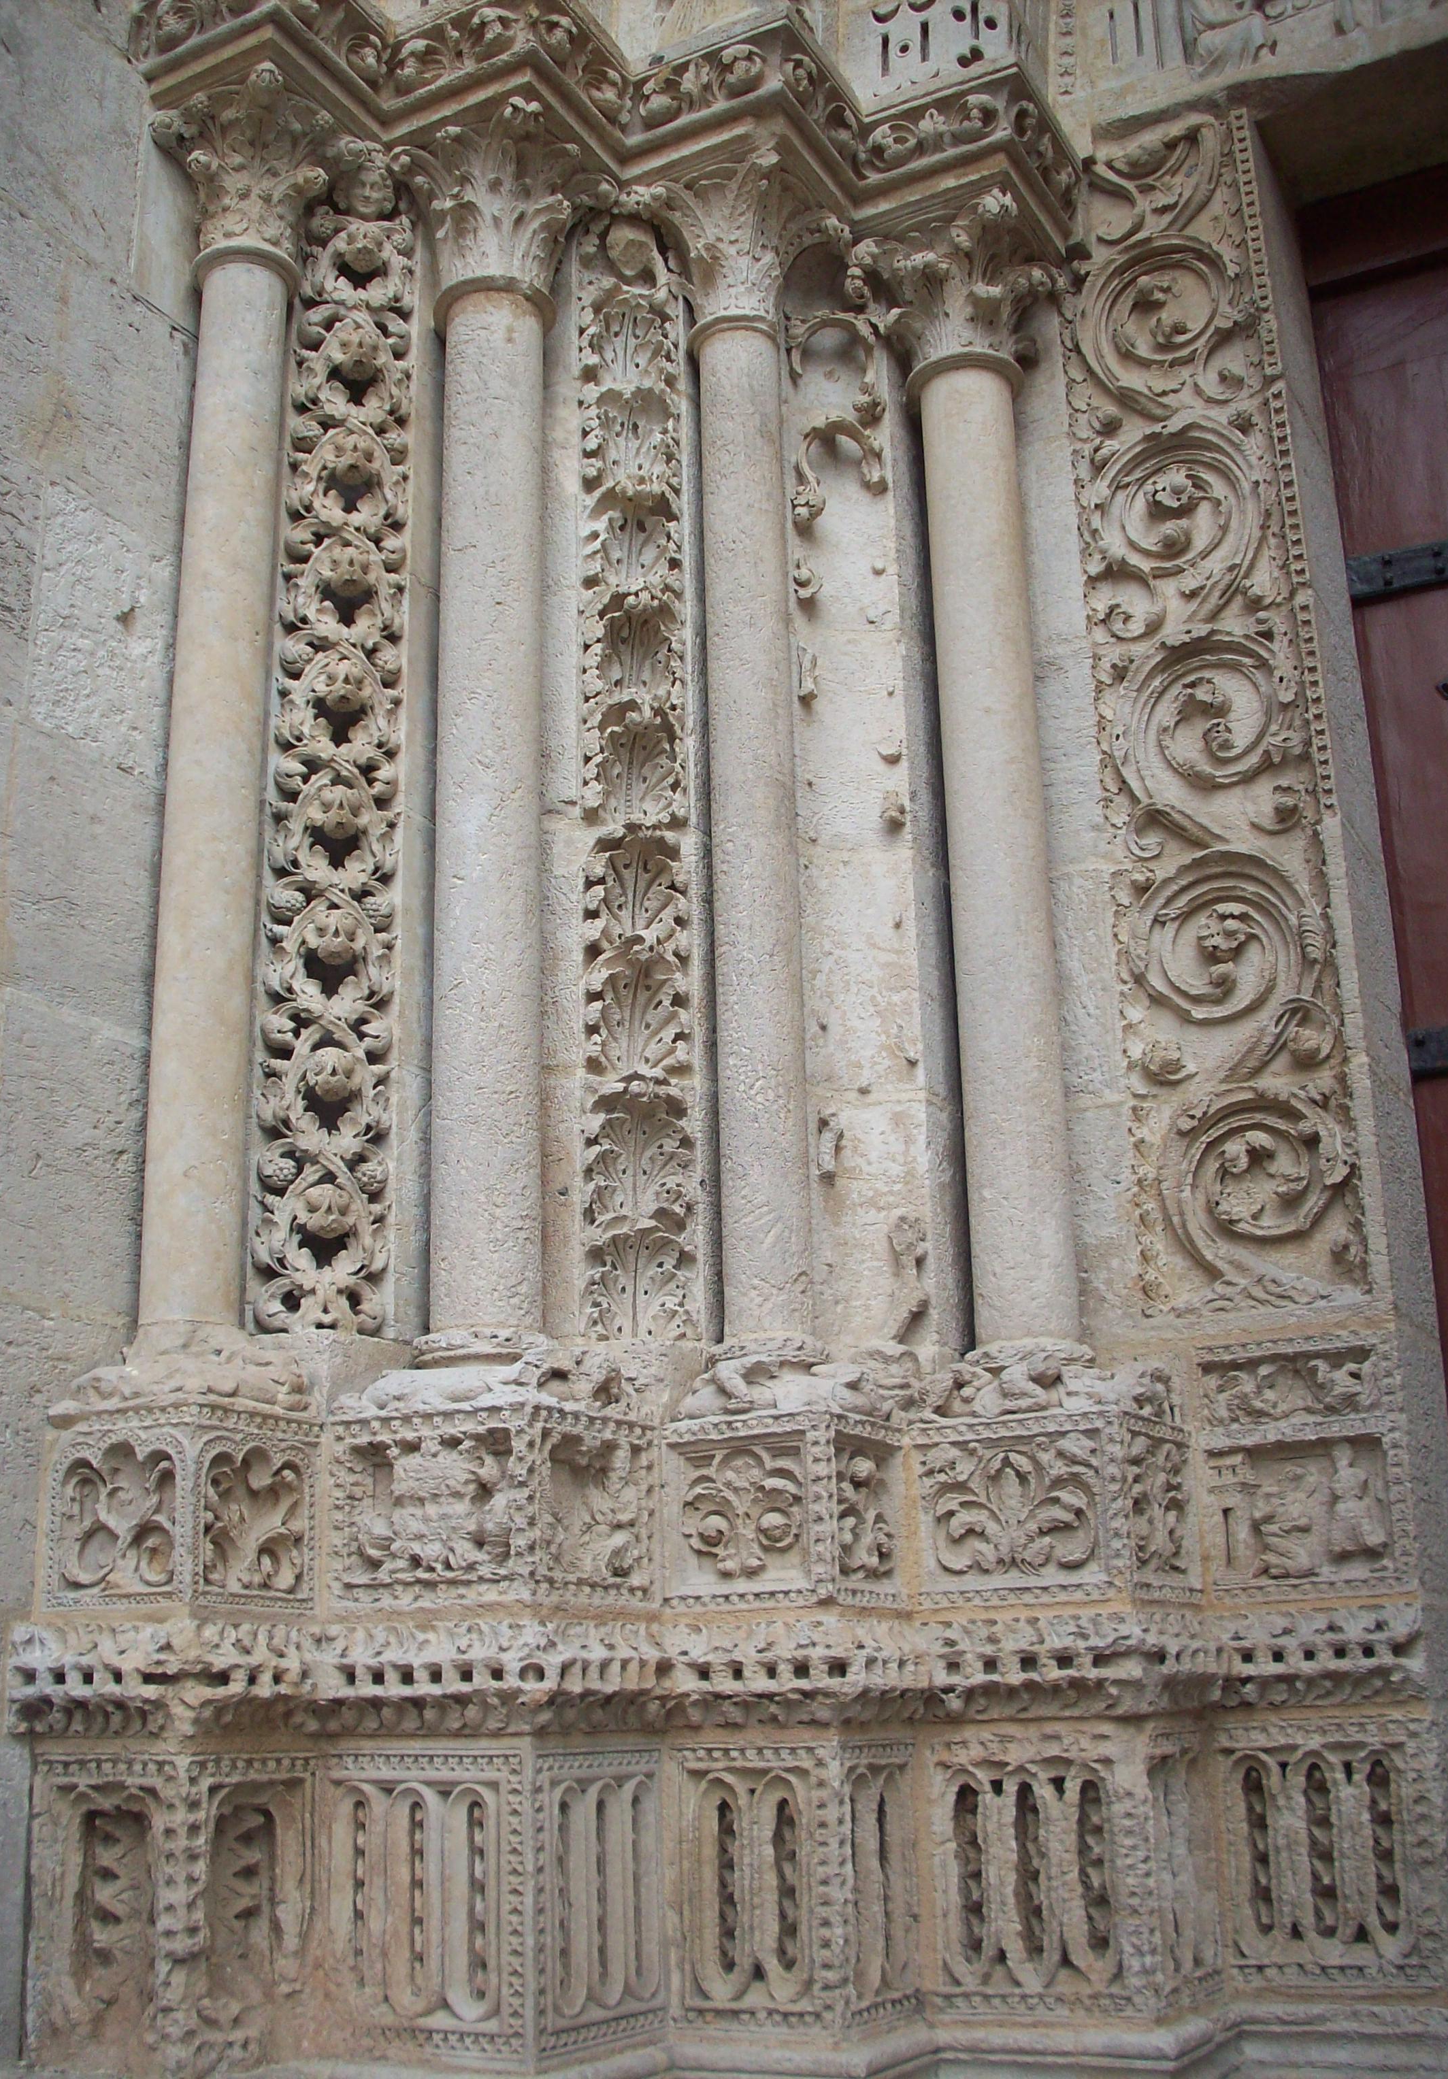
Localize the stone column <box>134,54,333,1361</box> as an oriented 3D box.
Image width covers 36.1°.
[{"bbox_3d":[-0.806,-0.586,3.579,0.230,2.134,0.230,-11,-20,27],"label":"stone column"}]

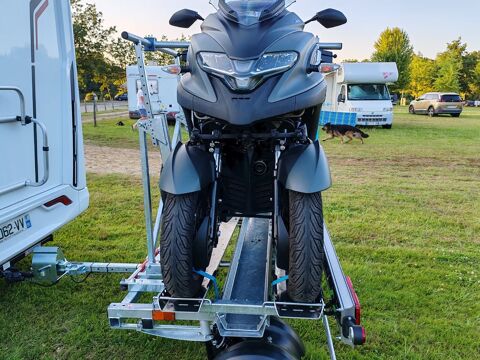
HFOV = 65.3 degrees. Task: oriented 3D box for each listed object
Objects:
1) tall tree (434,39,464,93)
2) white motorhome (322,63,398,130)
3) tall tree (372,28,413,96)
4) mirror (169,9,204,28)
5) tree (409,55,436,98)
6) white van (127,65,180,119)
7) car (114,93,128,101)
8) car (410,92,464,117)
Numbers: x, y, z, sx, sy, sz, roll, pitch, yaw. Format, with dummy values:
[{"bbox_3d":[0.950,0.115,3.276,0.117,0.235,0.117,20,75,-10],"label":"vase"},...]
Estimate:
[{"bbox_3d":[32.295,-16.609,57.726,4.900,9.900,4.900,0,13,0],"label":"tall tree"},{"bbox_3d":[5.734,-4.132,18.541,2.220,2.840,5.900,2,13,6],"label":"white motorhome"},{"bbox_3d":[22.670,-16.928,55.609,6.800,11.400,6.800,0,13,0],"label":"tall tree"},{"bbox_3d":[-0.257,-0.776,1.800,0.170,0.092,0.075,0,13,0],"label":"mirror"},{"bbox_3d":[29.192,-16.139,59.887,4.700,8.000,4.700,0,13,0],"label":"tree"},{"bbox_3d":[-3.815,-4.355,19.575,2.280,2.750,6.600,0,13,-1],"label":"white van"},{"bbox_3d":[-22.654,-16.268,74.260,4.300,1.500,1.800,1,13,2],"label":"car"},{"bbox_3d":[13.619,-5.283,26.375,1.860,1.650,4.600,0,13,0],"label":"car"}]

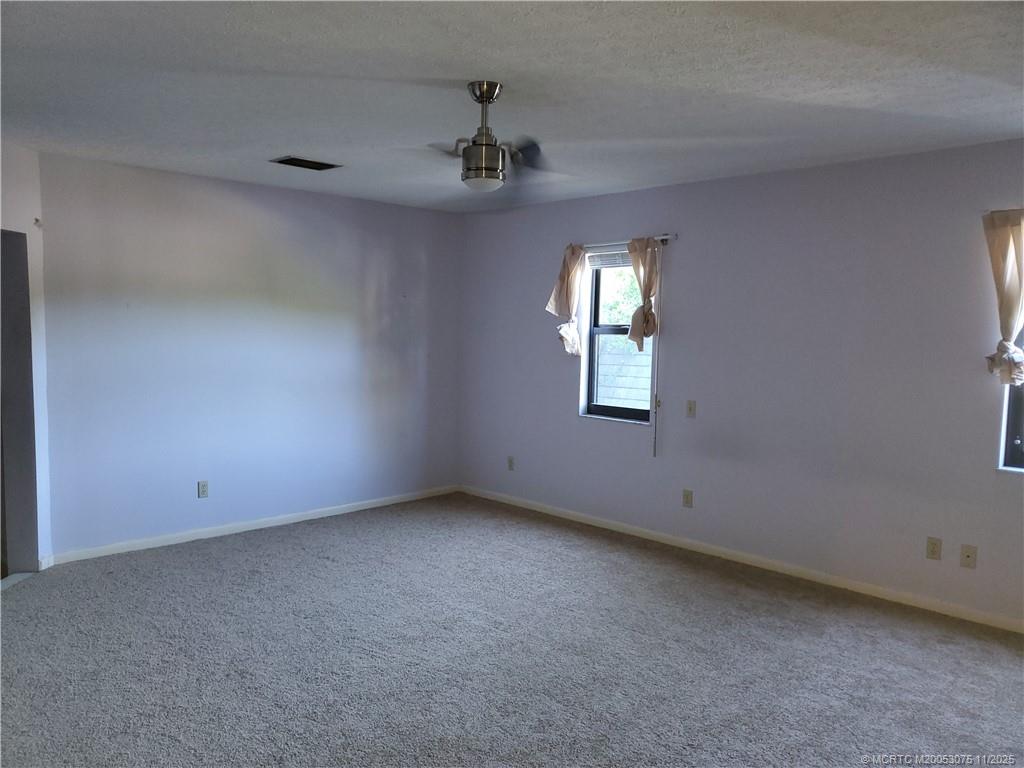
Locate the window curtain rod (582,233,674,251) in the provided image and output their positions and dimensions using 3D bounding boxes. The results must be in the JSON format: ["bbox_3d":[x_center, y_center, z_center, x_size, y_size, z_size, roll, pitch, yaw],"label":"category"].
[{"bbox_3d":[0.758,-1.010,5.435,0.080,0.050,0.960,-3,6,-45],"label":"window curtain rod"}]

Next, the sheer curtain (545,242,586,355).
[{"bbox_3d":[0.405,-0.638,5.807,0.110,0.850,0.330,-3,6,-45],"label":"sheer curtain"}]

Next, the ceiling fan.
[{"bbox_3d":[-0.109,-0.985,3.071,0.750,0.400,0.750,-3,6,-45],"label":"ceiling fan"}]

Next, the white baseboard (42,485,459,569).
[{"bbox_3d":[-1.608,0.992,5.744,3.200,0.075,0.016,-3,6,-45],"label":"white baseboard"}]

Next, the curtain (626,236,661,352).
[{"bbox_3d":[0.906,-0.615,5.302,0.100,0.770,0.250,-3,6,-45],"label":"curtain"}]

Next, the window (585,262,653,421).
[{"bbox_3d":[0.803,-0.337,5.608,0.100,1.190,0.635,-3,6,-45],"label":"window"}]

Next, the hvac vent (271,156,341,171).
[{"bbox_3d":[-1.231,-1.316,4.626,0.375,0.020,0.220,-3,6,-45],"label":"hvac vent"}]

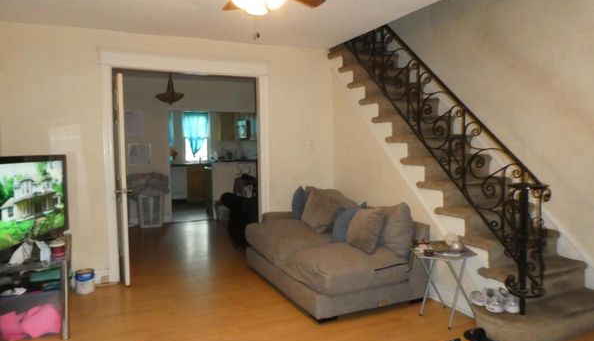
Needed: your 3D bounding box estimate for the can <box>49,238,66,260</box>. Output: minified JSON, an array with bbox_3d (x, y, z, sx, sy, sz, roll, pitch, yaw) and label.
[{"bbox_3d":[-1.732,0.569,2.985,0.112,0.130,0.112,-2,4,-24],"label":"can"}]

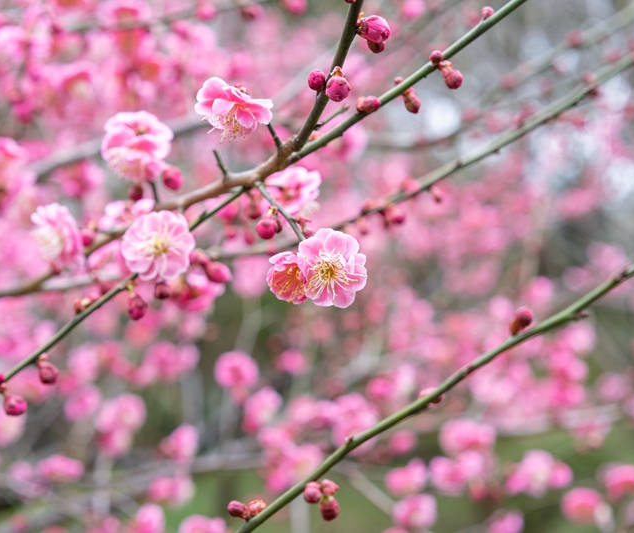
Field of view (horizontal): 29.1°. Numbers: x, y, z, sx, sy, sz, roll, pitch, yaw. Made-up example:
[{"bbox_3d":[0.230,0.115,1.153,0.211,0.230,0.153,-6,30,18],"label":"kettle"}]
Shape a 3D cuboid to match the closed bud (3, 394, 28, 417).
[{"bbox_3d":[-0.118,0.055,0.480,0.008,0.009,0.008,-36,-21,0],"label":"closed bud"}]

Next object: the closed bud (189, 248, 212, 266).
[{"bbox_3d":[-0.049,-0.004,0.510,0.009,0.007,0.007,39,0,12],"label":"closed bud"}]

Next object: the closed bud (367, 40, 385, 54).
[{"bbox_3d":[0.022,-0.082,0.455,0.007,0.007,0.007,-28,-12,0],"label":"closed bud"}]

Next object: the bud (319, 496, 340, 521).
[{"bbox_3d":[0.005,0.094,0.475,0.008,0.009,0.008,-6,-6,0],"label":"bud"}]

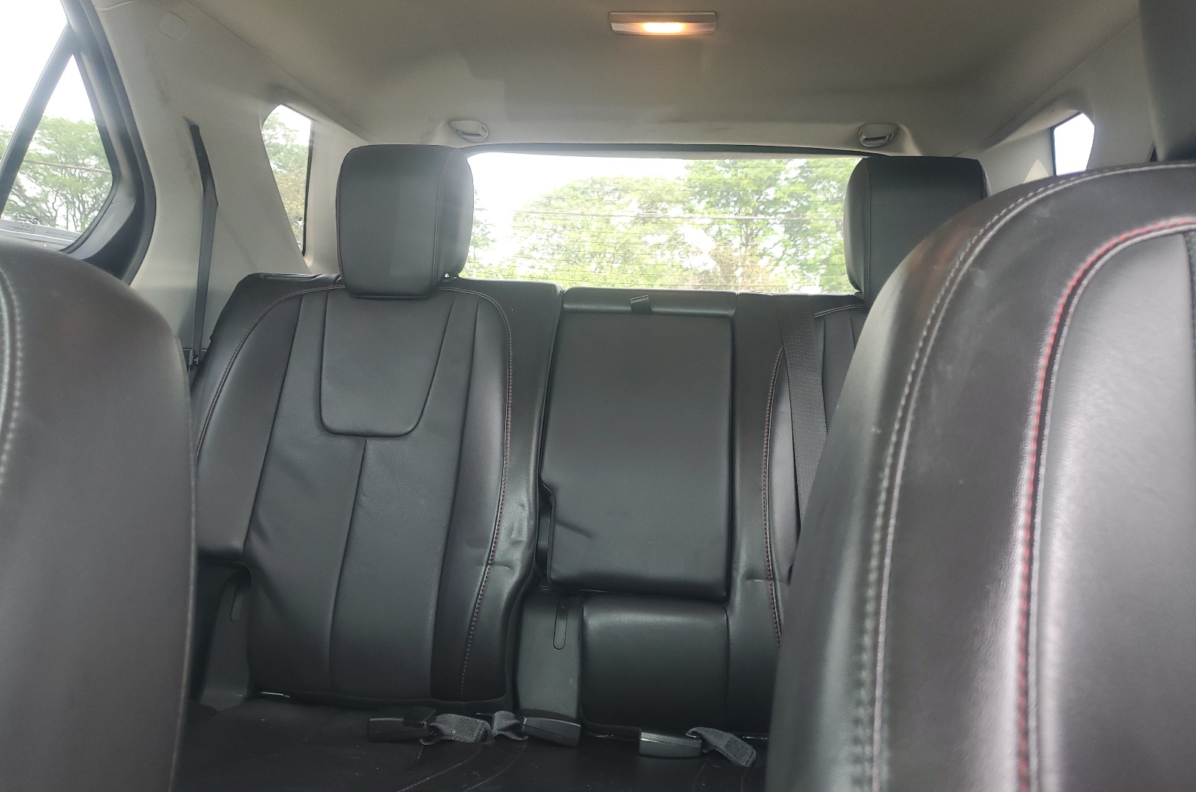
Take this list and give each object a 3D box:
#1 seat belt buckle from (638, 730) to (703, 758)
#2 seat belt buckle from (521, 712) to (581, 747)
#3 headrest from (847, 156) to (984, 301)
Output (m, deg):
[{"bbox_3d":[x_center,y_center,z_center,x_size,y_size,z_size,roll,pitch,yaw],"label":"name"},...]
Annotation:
[{"bbox_3d":[0.083,0.400,1.030,0.071,0.023,0.038,2,4,6],"label":"seat belt buckle"},{"bbox_3d":[-0.055,0.388,1.040,0.070,0.023,0.038,3,4,18],"label":"seat belt buckle"},{"bbox_3d":[0.444,-0.231,1.250,0.172,0.198,0.120,2,-10,6],"label":"headrest"}]

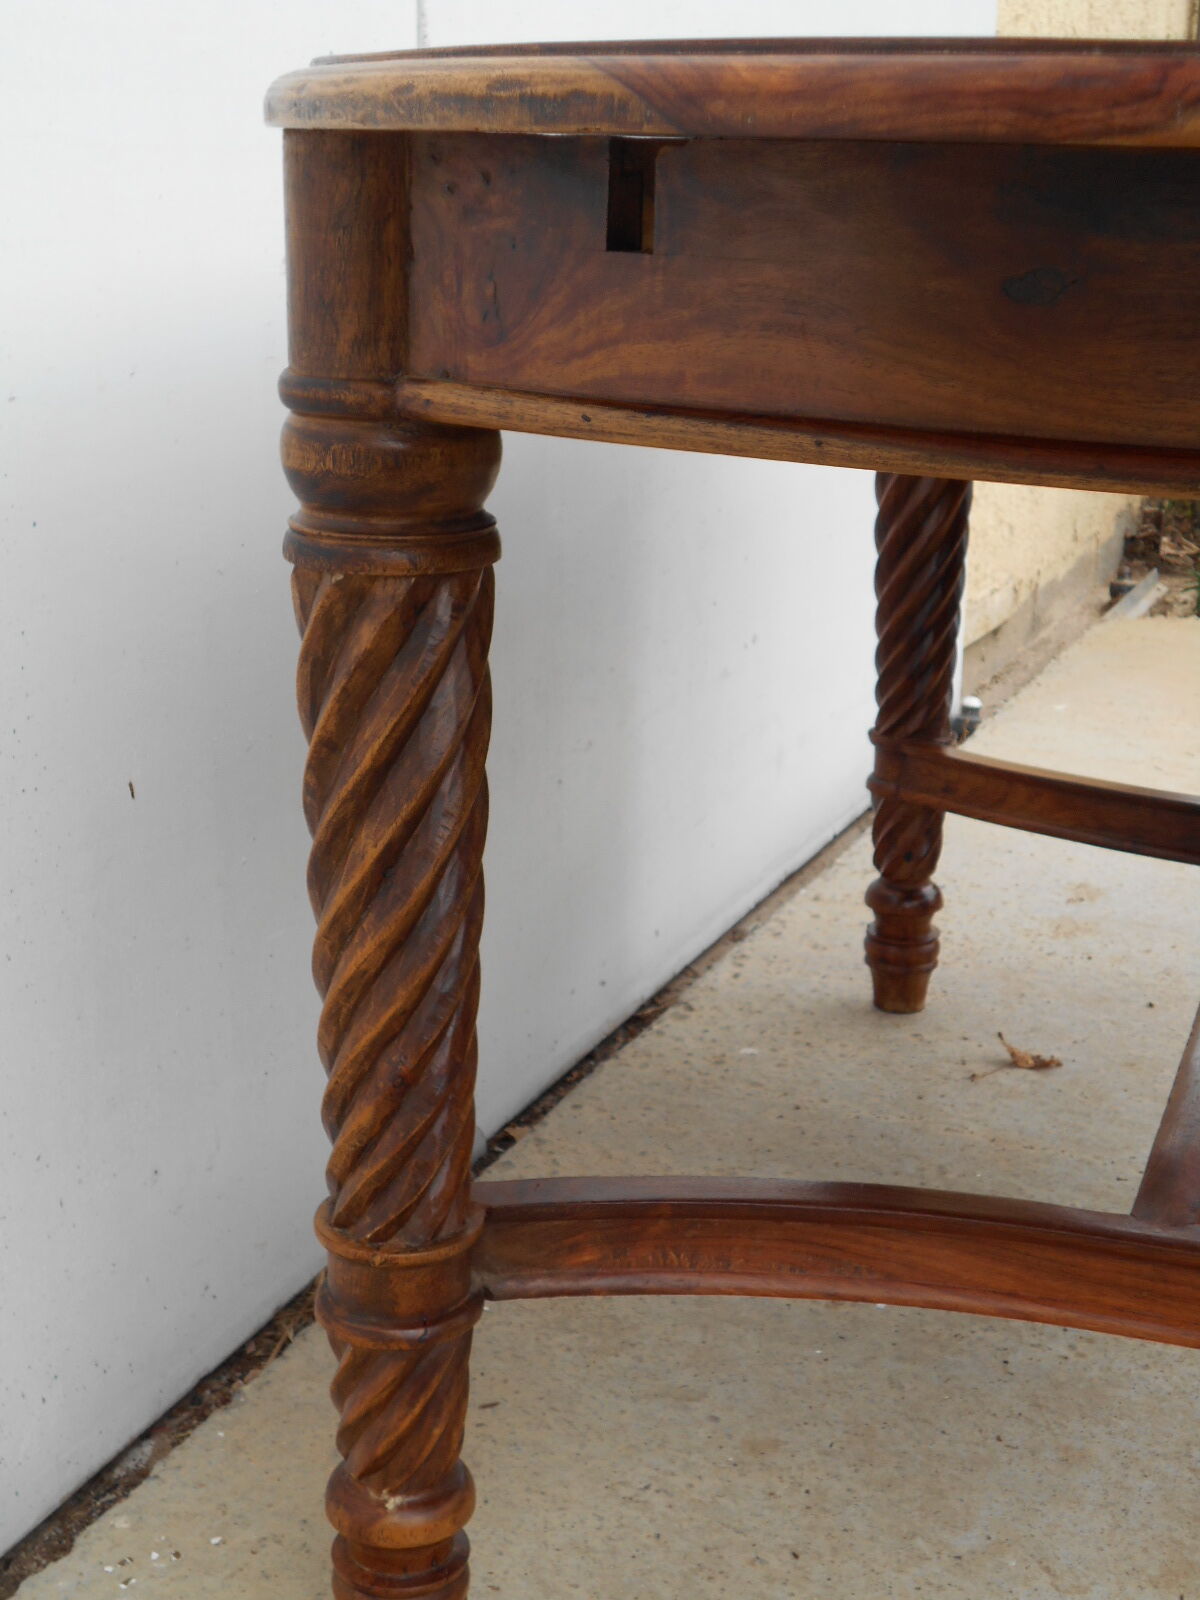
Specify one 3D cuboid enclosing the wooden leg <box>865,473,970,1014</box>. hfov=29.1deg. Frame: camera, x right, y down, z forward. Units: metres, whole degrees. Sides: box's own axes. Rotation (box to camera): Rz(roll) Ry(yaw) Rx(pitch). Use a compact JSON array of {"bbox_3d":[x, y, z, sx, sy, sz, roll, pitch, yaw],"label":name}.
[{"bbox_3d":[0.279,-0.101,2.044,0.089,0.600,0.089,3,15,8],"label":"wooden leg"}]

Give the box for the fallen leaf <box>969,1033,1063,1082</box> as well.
[{"bbox_3d":[0.355,0.218,1.963,0.074,0.026,0.042,-2,15,-12],"label":"fallen leaf"}]

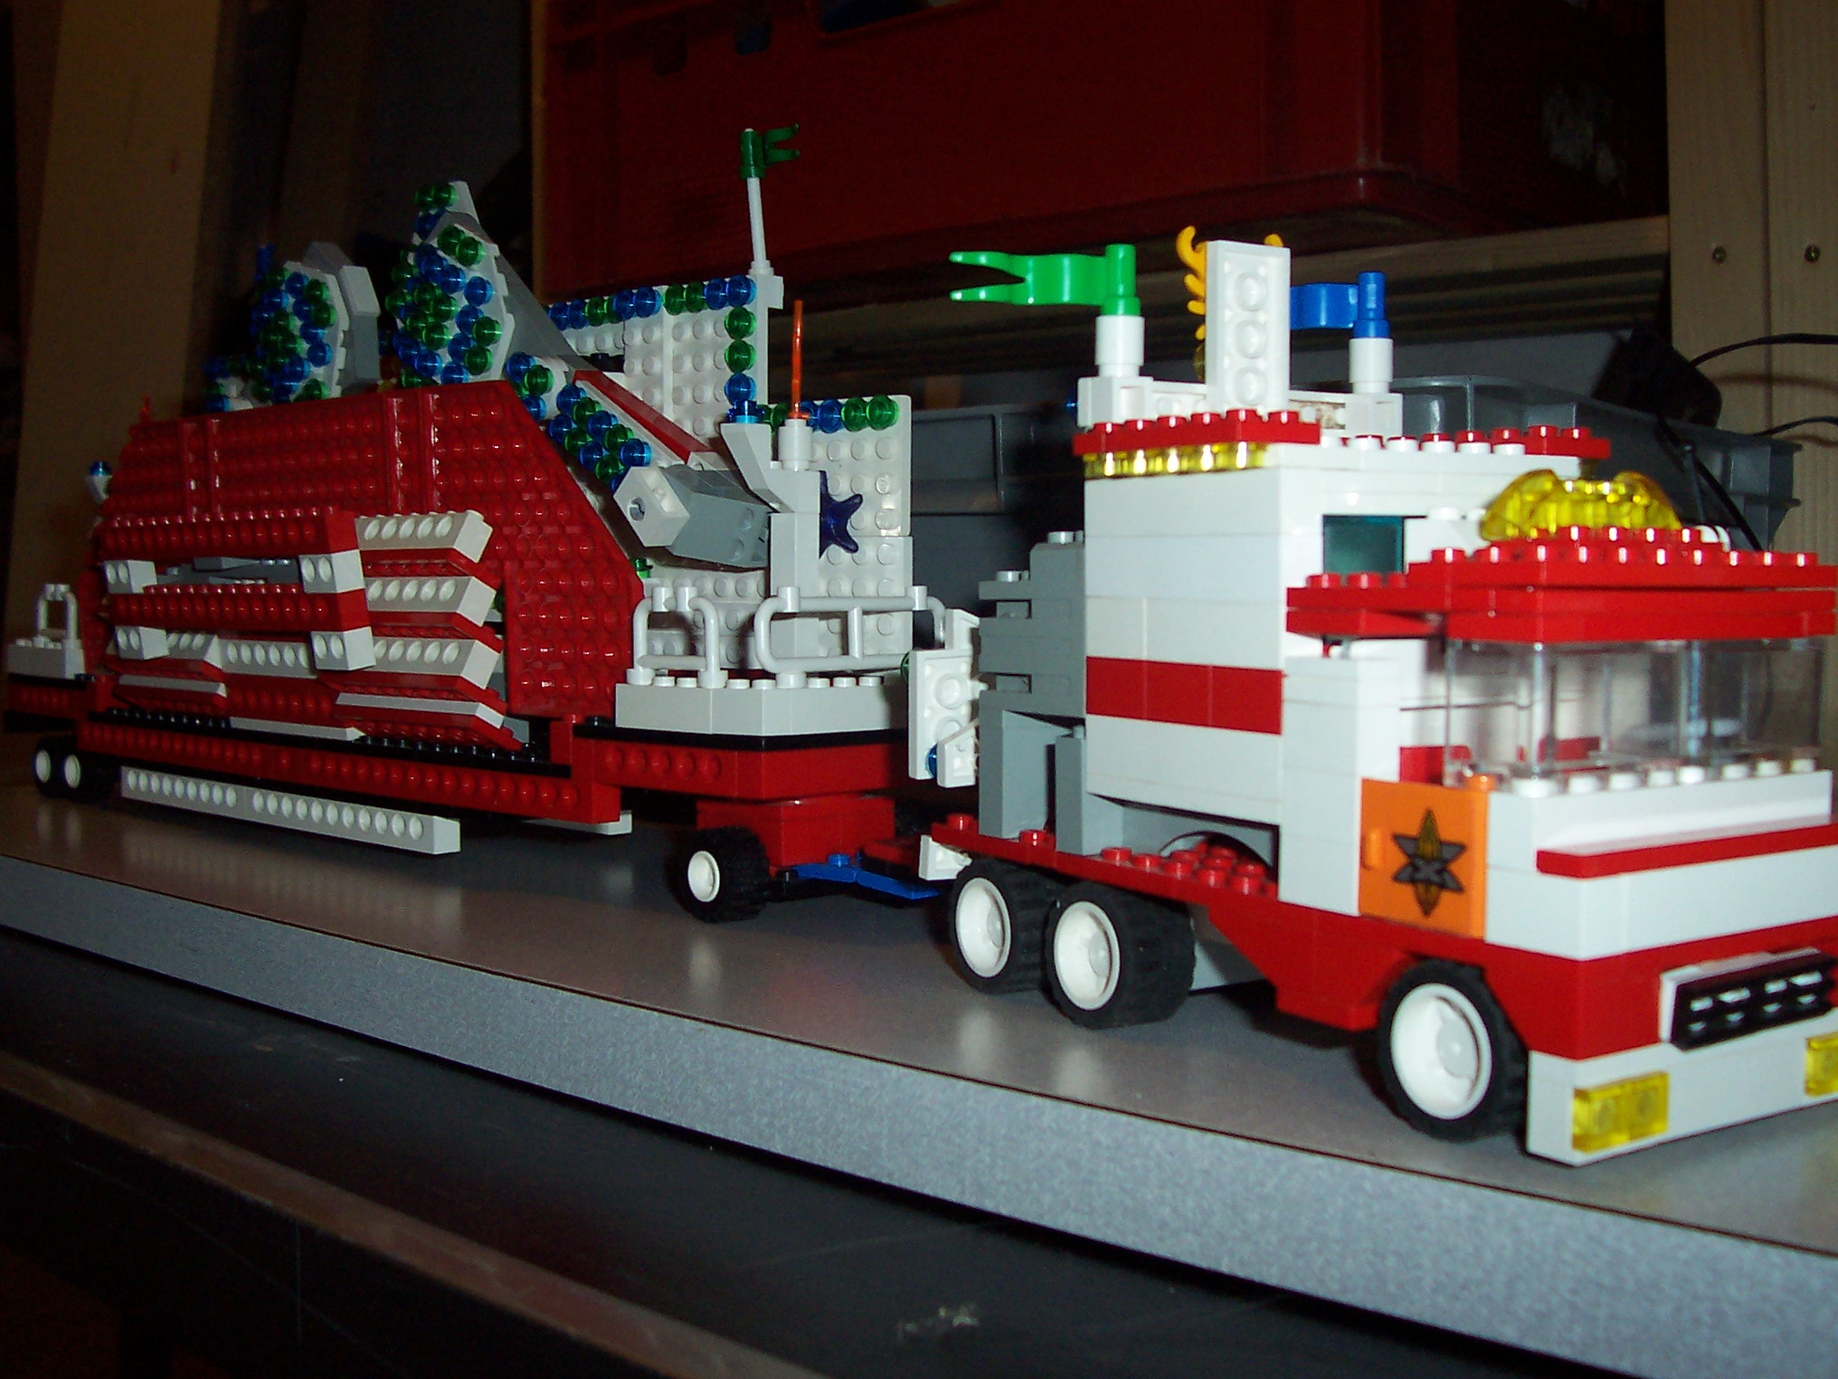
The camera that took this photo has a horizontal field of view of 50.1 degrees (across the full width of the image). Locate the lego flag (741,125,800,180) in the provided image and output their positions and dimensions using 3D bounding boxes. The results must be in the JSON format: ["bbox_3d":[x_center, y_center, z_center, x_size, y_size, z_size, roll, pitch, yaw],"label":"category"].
[{"bbox_3d":[-0.035,-0.129,0.467,0.007,0.012,0.032,-10,11,-27],"label":"lego flag"}]

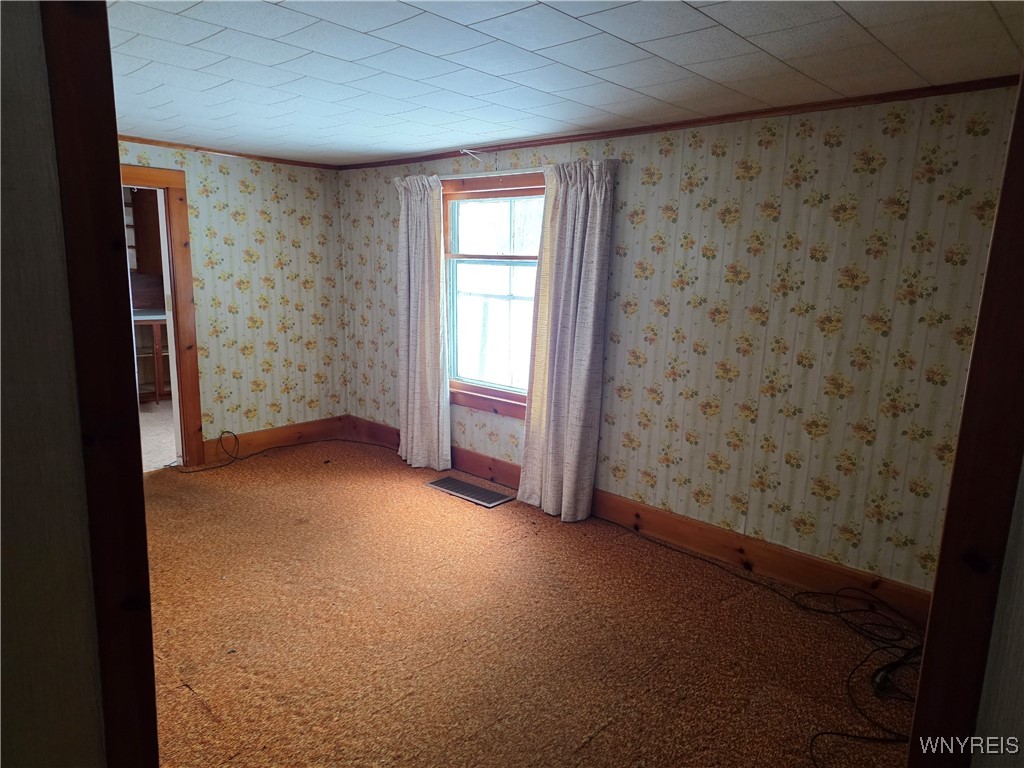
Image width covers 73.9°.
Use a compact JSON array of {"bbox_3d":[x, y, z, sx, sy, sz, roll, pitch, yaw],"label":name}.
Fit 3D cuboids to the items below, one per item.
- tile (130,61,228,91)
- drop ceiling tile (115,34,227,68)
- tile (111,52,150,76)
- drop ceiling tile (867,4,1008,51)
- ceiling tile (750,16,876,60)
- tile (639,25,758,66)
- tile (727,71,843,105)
[{"bbox_3d":[-1.352,-1.252,2.767,0.305,0.018,0.305,10,13,42],"label":"tile"},{"bbox_3d":[-1.271,-1.232,2.528,0.310,0.018,0.310,11,13,42],"label":"drop ceiling tile"},{"bbox_3d":[-1.563,-1.222,2.545,0.304,0.020,0.307,10,13,42],"label":"tile"},{"bbox_3d":[1.261,-1.048,2.019,0.305,0.018,0.305,10,13,42],"label":"drop ceiling tile"},{"bbox_3d":[0.935,-1.074,2.112,0.305,0.018,0.305,10,13,42],"label":"ceiling tile"},{"bbox_3d":[0.609,-1.107,2.221,0.304,0.020,0.307,10,13,42],"label":"tile"},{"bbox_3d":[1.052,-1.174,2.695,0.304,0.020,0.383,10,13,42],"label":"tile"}]

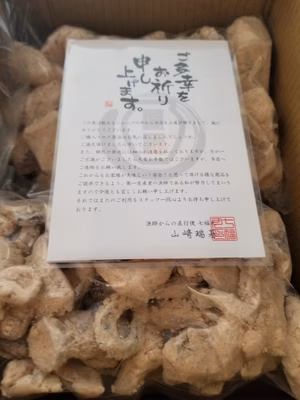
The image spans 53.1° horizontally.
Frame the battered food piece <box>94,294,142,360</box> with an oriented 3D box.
[{"bbox_3d":[-0.022,0.090,0.213,0.035,0.027,0.044,0,68,-1],"label":"battered food piece"}]

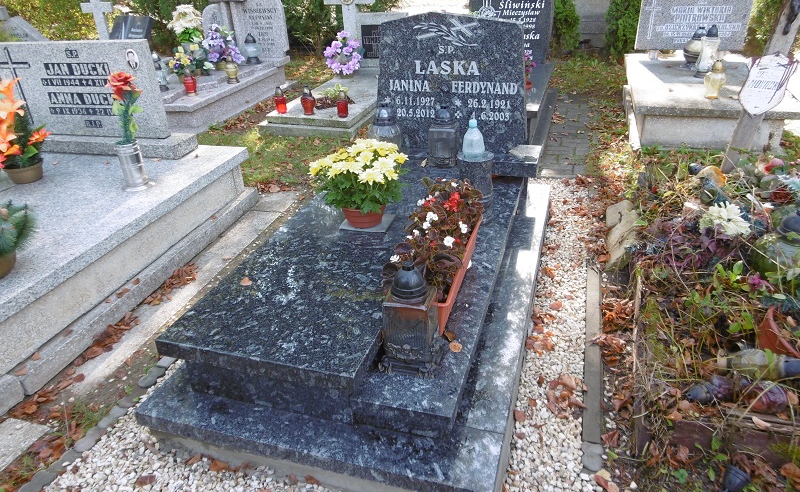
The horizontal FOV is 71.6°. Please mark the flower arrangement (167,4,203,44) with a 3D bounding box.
[{"bbox_3d":[-2.382,-2.334,6.148,0.395,0.603,0.374,7,28,16],"label":"flower arrangement"}]

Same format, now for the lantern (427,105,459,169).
[{"bbox_3d":[0.222,-0.536,2.685,0.118,0.286,0.118,6,29,16],"label":"lantern"}]

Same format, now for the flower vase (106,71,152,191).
[{"bbox_3d":[-1.198,-0.501,2.454,0.185,0.521,0.151,6,29,16],"label":"flower vase"}]

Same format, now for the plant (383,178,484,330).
[{"bbox_3d":[0.150,0.017,1.925,0.239,0.270,0.666,7,28,16],"label":"plant"}]

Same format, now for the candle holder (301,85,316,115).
[{"bbox_3d":[-0.726,-1.140,4.344,0.107,0.213,0.107,-2,27,1],"label":"candle holder"}]

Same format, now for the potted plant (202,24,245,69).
[{"bbox_3d":[-1.903,-2.148,5.994,0.395,0.437,0.333,7,28,16],"label":"potted plant"}]

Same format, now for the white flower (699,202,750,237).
[{"bbox_3d":[1.365,-0.103,2.347,0.192,0.125,0.166,7,28,16],"label":"white flower"}]

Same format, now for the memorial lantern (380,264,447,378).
[{"bbox_3d":[0.041,0.195,1.529,0.148,0.312,0.148,4,27,11],"label":"memorial lantern"}]

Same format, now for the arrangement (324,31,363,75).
[{"bbox_3d":[-0.590,-2.111,6.077,0.426,0.478,0.177,7,28,16],"label":"arrangement"}]

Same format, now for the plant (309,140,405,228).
[{"bbox_3d":[-0.142,-0.261,2.145,0.354,0.338,0.354,-1,27,1],"label":"plant"}]

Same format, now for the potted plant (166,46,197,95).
[{"bbox_3d":[-2.156,-1.833,5.534,0.291,0.374,0.270,7,28,16],"label":"potted plant"}]

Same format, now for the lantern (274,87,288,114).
[{"bbox_3d":[-0.955,-1.157,4.405,0.087,0.204,0.087,6,29,16],"label":"lantern"}]

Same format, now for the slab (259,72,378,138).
[{"bbox_3d":[-0.535,-1.292,5.024,0.823,0.157,1.646,6,29,16],"label":"slab"}]

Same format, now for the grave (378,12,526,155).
[{"bbox_3d":[0.262,-0.810,2.751,0.784,0.655,0.101,6,29,16],"label":"grave"}]

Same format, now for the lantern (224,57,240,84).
[{"bbox_3d":[-1.617,-1.701,5.343,0.118,0.246,0.118,6,29,16],"label":"lantern"}]

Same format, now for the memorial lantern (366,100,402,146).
[{"bbox_3d":[-0.053,-0.610,2.877,0.172,0.291,0.172,7,28,16],"label":"memorial lantern"}]

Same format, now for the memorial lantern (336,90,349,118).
[{"bbox_3d":[-0.440,-1.088,4.241,0.092,0.197,0.092,-2,27,1],"label":"memorial lantern"}]

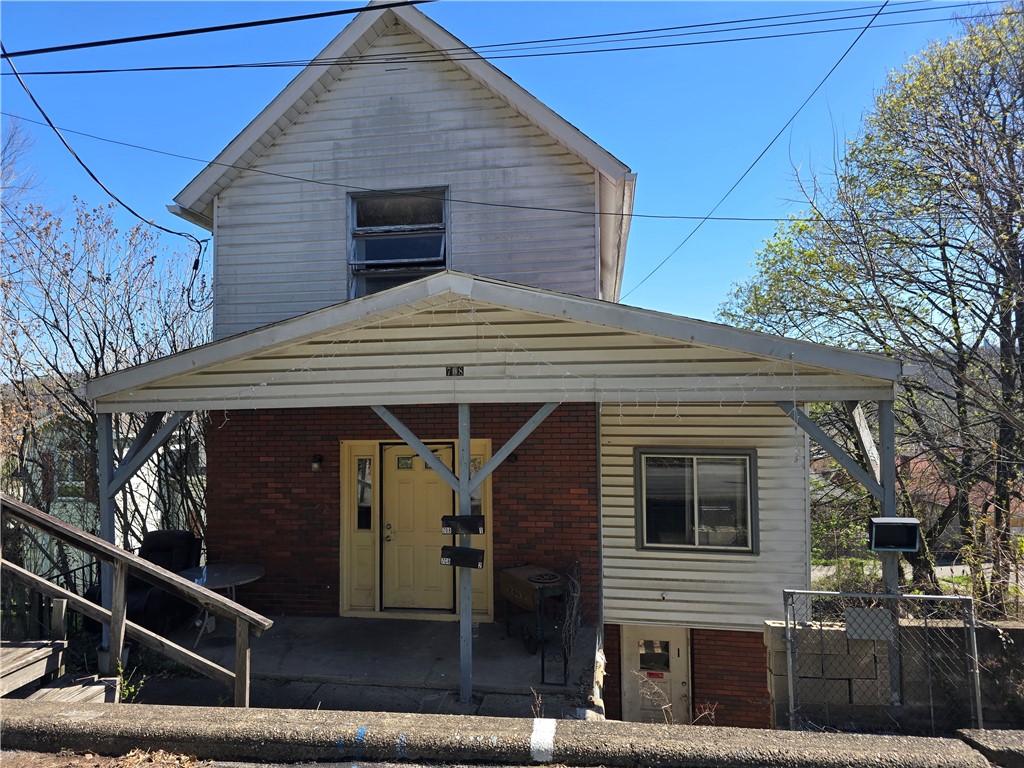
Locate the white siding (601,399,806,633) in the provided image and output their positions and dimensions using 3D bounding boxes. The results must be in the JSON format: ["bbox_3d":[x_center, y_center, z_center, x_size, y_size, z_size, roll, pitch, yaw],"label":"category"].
[{"bbox_3d":[2.320,1.552,8.293,2.414,2.787,0.170,-1,-3,10],"label":"white siding"}]

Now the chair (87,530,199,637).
[{"bbox_3d":[-4.588,2.455,8.559,0.920,1.050,0.950,-1,-3,10],"label":"chair"}]

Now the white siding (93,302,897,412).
[{"bbox_3d":[-0.530,-0.296,6.376,7.595,0.980,0.160,-1,-3,10],"label":"white siding"}]

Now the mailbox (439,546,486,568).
[{"bbox_3d":[-0.448,1.580,6.195,0.400,0.172,0.110,3,-2,10],"label":"mailbox"}]

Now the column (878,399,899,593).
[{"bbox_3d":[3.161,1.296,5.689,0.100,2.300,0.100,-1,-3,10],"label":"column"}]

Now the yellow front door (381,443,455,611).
[{"bbox_3d":[-1.200,1.802,8.589,0.967,2.095,0.090,-1,-3,10],"label":"yellow front door"}]

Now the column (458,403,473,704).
[{"bbox_3d":[-0.433,1.552,6.305,0.100,2.760,0.100,-1,-3,10],"label":"column"}]

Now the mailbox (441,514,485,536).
[{"bbox_3d":[-0.445,1.289,6.207,0.401,0.172,0.110,-1,-3,10],"label":"mailbox"}]

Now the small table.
[{"bbox_3d":[-3.447,2.586,8.020,1.000,0.720,1.000,-1,-3,10],"label":"small table"}]

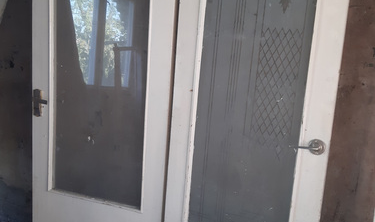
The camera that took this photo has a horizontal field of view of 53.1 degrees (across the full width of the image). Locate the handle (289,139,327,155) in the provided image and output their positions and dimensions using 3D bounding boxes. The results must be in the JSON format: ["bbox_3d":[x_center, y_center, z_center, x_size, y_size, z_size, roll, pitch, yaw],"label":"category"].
[{"bbox_3d":[0.471,0.142,1.476,0.138,0.061,0.058,7,9,22],"label":"handle"}]

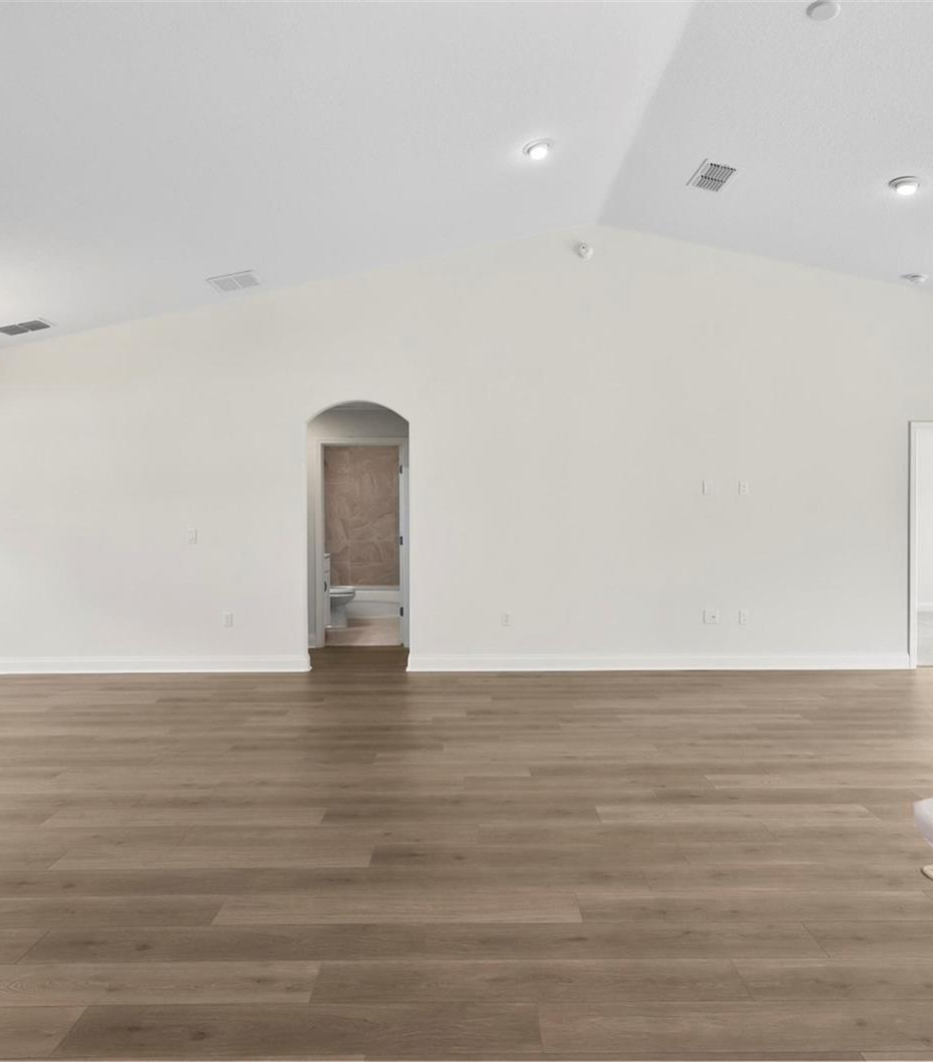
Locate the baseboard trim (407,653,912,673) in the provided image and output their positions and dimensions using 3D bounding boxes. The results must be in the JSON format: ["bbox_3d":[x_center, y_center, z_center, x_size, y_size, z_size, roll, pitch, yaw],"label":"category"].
[{"bbox_3d":[1.654,1.128,6.066,4.308,0.137,0.018,0,1,-1],"label":"baseboard trim"}]

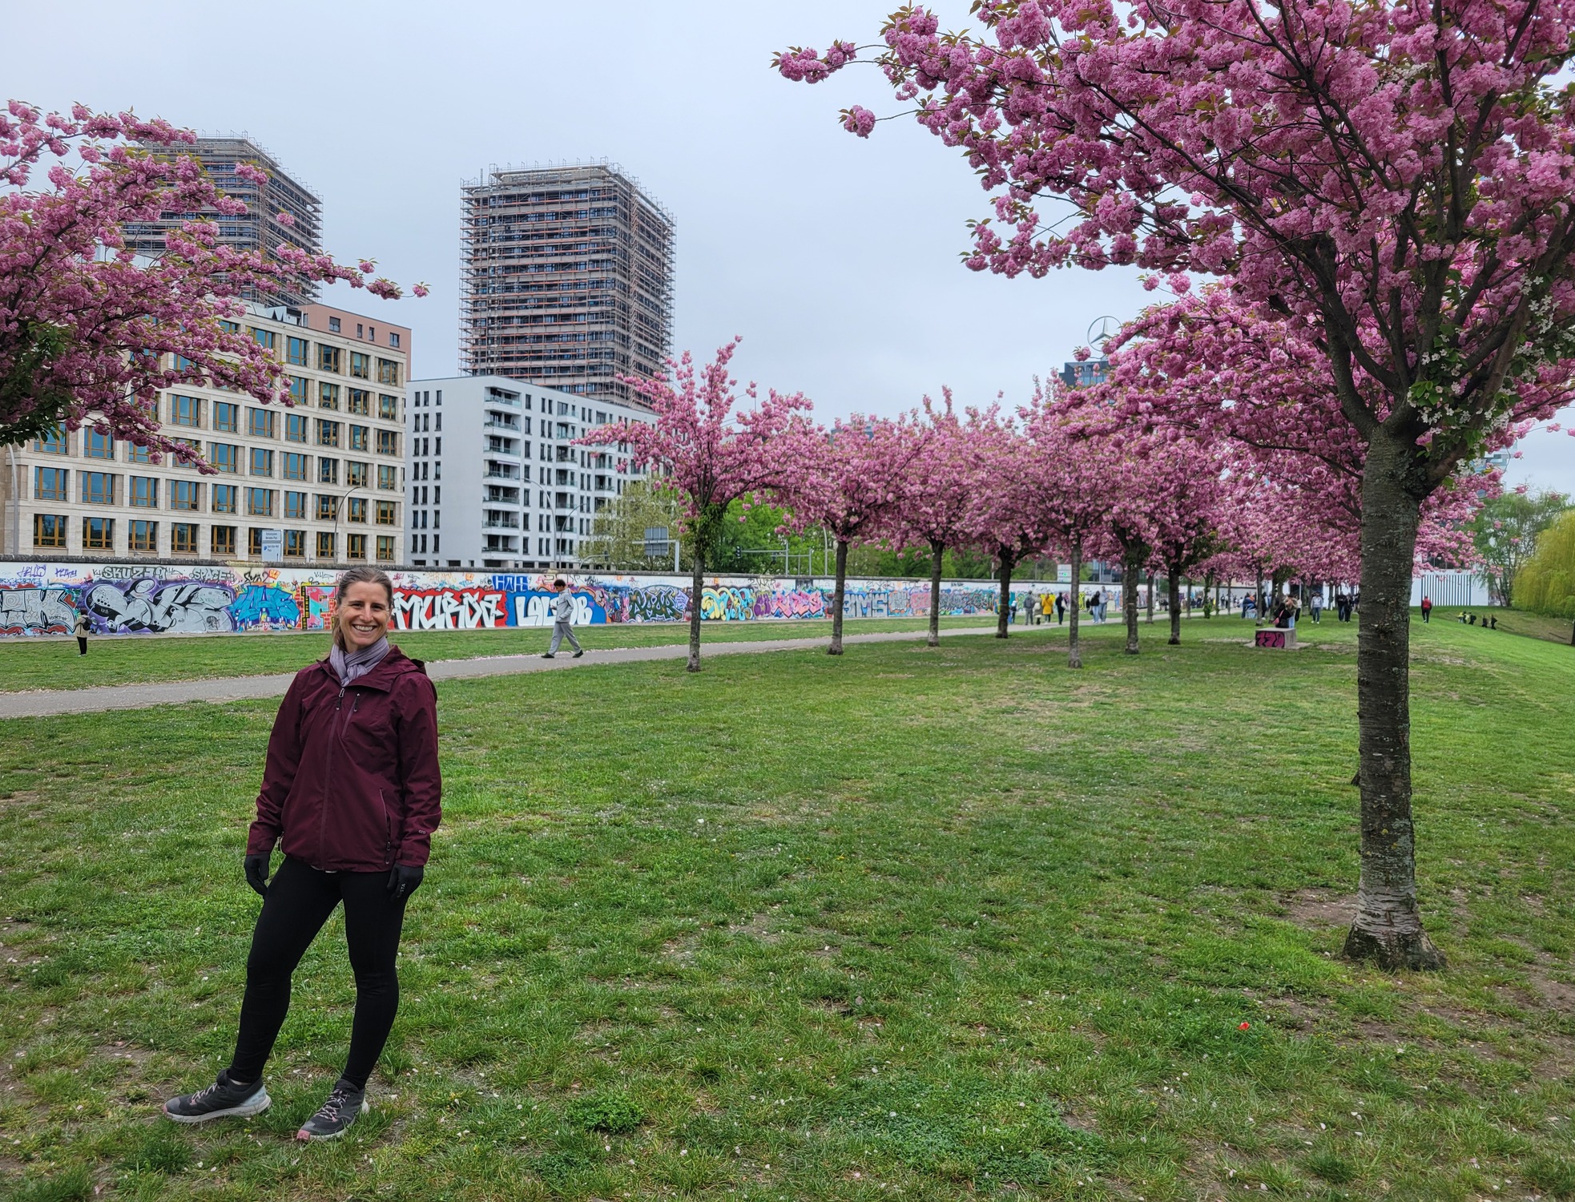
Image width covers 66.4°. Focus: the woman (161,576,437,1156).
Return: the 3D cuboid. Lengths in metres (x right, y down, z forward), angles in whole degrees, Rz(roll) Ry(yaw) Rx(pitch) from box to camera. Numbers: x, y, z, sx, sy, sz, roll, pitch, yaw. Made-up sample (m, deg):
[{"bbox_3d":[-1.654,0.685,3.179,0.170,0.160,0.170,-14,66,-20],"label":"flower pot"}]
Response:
[{"bbox_3d":[-1.467,0.763,3.640,0.780,1.700,0.520,1,1,10],"label":"woman"}]

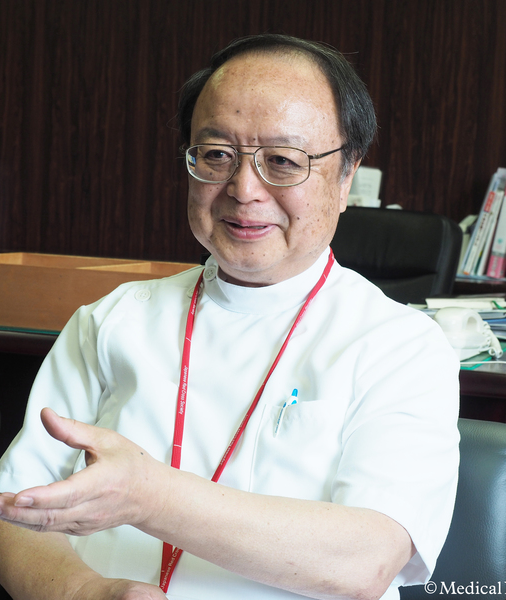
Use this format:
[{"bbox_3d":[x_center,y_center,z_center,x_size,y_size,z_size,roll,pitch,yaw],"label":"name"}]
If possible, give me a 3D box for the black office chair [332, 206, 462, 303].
[{"bbox_3d":[0.170,0.295,3.250,0.640,1.040,0.660,4,4,22],"label":"black office chair"}]

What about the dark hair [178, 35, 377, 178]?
[{"bbox_3d":[0.028,-0.189,1.435,0.185,0.175,0.195,5,11,21],"label":"dark hair"}]

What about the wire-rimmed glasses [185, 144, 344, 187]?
[{"bbox_3d":[0.021,-0.141,1.371,0.140,0.045,0.140,5,13,22],"label":"wire-rimmed glasses"}]

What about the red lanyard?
[{"bbox_3d":[-0.017,0.122,1.372,0.150,0.360,0.225,5,4,27],"label":"red lanyard"}]

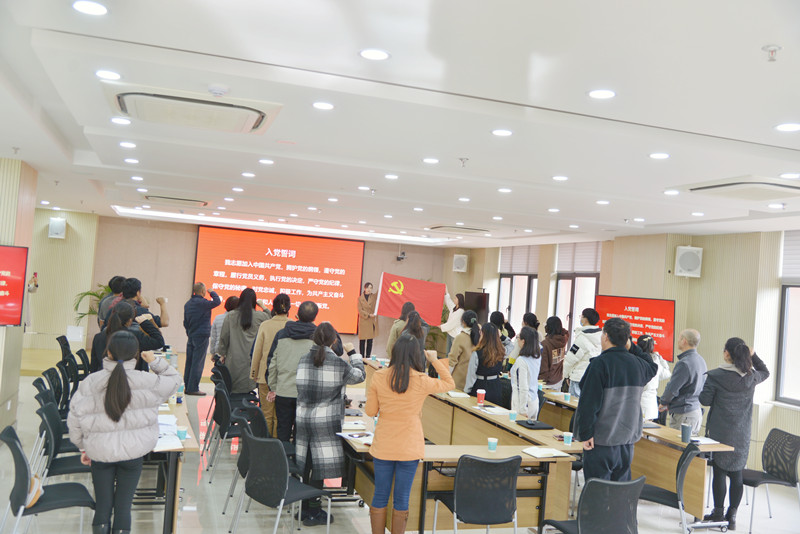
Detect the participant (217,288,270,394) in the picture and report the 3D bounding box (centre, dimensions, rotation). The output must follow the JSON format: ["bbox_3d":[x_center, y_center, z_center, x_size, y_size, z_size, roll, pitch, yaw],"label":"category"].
[{"bbox_3d":[-2.126,1.153,9.600,0.660,1.690,0.440,4,-1,22],"label":"participant"}]

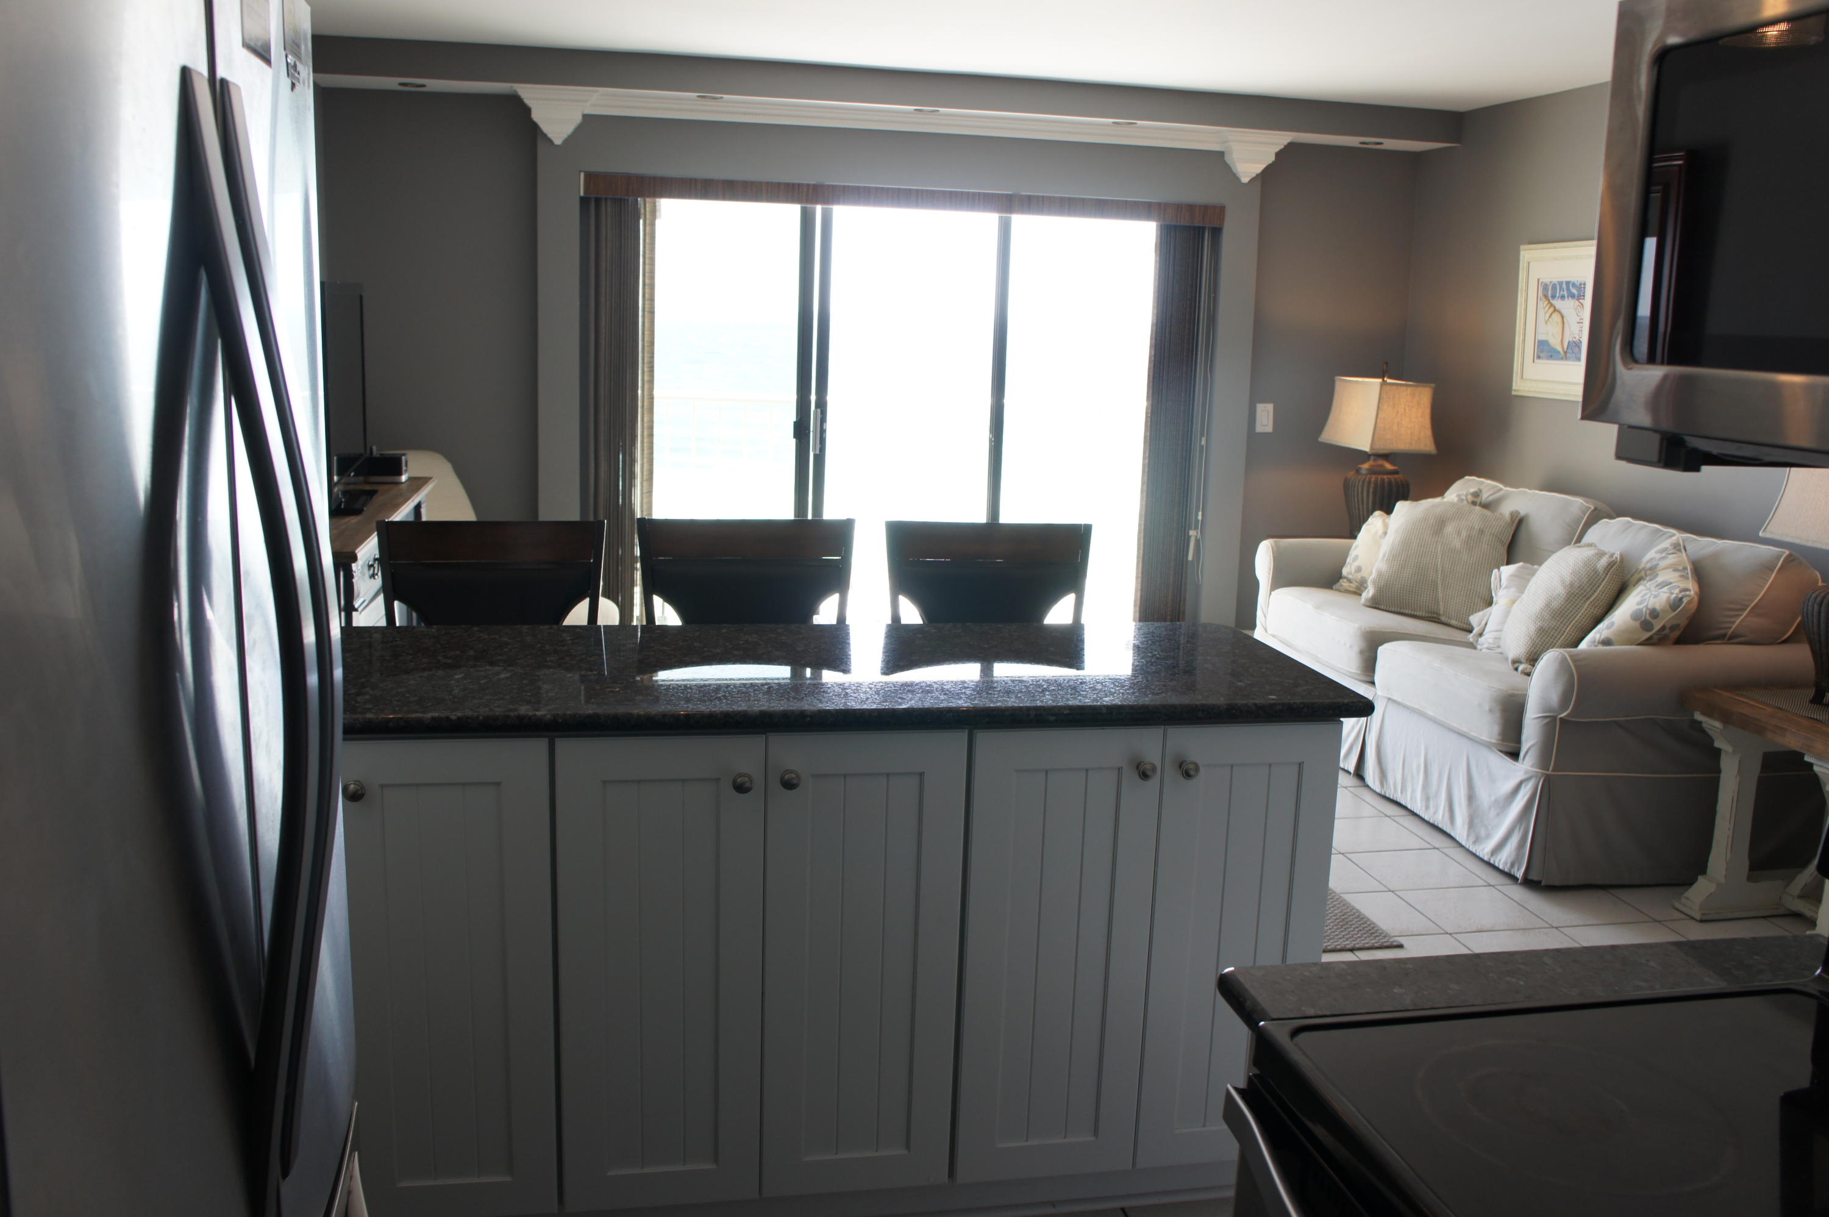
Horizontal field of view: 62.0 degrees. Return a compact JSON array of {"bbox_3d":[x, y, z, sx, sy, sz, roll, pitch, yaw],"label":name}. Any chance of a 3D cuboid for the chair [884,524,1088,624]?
[{"bbox_3d":[0.193,0.389,3.148,0.460,1.084,0.520,0,11,-11],"label":"chair"}]

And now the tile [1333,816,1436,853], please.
[{"bbox_3d":[1.378,0.694,4.661,0.302,0.010,0.302,0,11,-11],"label":"tile"}]

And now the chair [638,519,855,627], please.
[{"bbox_3d":[-0.317,0.392,3.045,0.460,1.084,0.520,0,11,-11],"label":"chair"}]

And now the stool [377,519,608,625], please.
[{"bbox_3d":[-0.822,0.395,2.943,0.460,1.084,0.520,0,11,-11],"label":"stool"}]

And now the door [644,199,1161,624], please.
[{"bbox_3d":[-0.032,-0.759,6.601,2.400,2.014,0.120,0,11,-11],"label":"door"}]

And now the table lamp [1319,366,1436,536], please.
[{"bbox_3d":[1.947,-0.641,6.454,0.340,0.770,0.340,-2,12,-21],"label":"table lamp"}]

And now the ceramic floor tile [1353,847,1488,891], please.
[{"bbox_3d":[1.436,0.751,4.374,0.302,0.010,0.302,0,11,-11],"label":"ceramic floor tile"}]

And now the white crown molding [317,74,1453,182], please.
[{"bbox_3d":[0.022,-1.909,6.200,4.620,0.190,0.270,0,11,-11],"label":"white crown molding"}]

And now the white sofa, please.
[{"bbox_3d":[2.006,0.134,5.124,0.980,0.954,2.000,0,11,-11],"label":"white sofa"}]

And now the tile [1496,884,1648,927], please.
[{"bbox_3d":[1.794,0.807,4.146,0.302,0.010,0.302,0,11,-11],"label":"tile"}]

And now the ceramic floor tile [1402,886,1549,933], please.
[{"bbox_3d":[1.495,0.809,4.086,0.302,0.010,0.302,0,11,-11],"label":"ceramic floor tile"}]

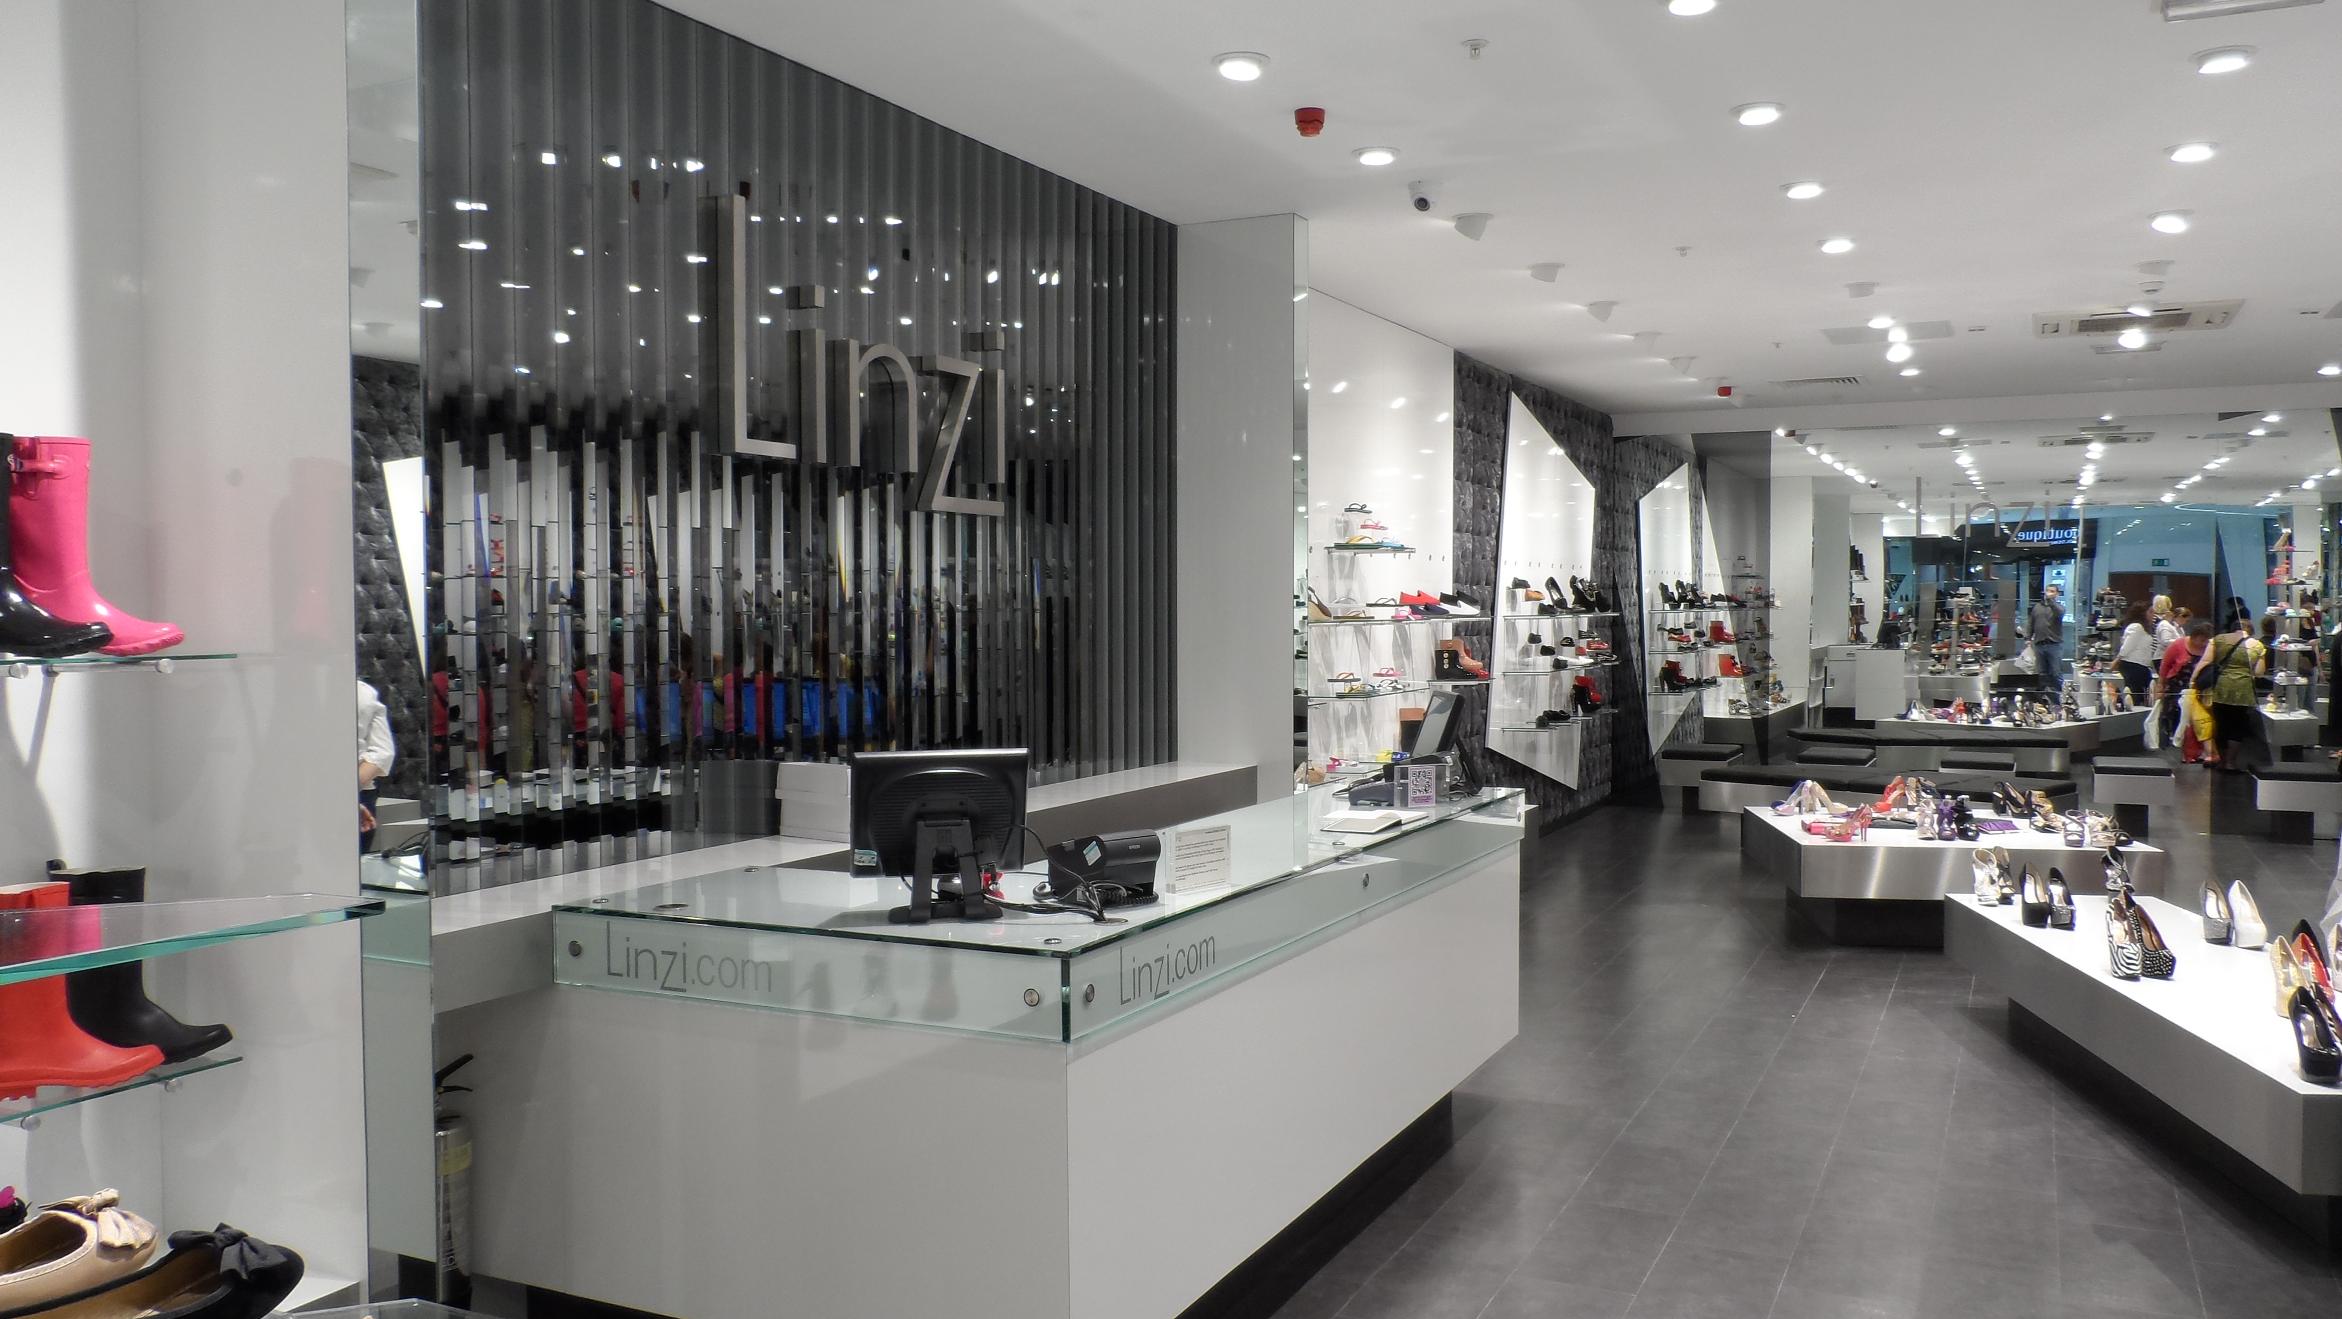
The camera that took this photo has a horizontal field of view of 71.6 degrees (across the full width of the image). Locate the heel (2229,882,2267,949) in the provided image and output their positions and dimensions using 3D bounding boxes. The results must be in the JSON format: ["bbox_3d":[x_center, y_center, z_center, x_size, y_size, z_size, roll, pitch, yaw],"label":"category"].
[{"bbox_3d":[3.757,0.896,5.671,0.085,0.190,0.210,1,2,23],"label":"heel"}]

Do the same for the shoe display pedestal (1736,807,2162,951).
[{"bbox_3d":[3.871,1.107,8.247,1.590,0.510,1.460,0,2,8],"label":"shoe display pedestal"}]

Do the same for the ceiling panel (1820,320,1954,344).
[{"bbox_3d":[4.178,-1.901,9.447,0.660,0.020,0.630,1,2,28],"label":"ceiling panel"}]

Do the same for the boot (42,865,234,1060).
[{"bbox_3d":[-1.818,0.561,2.871,0.275,0.360,0.110,-1,2,-32],"label":"boot"}]

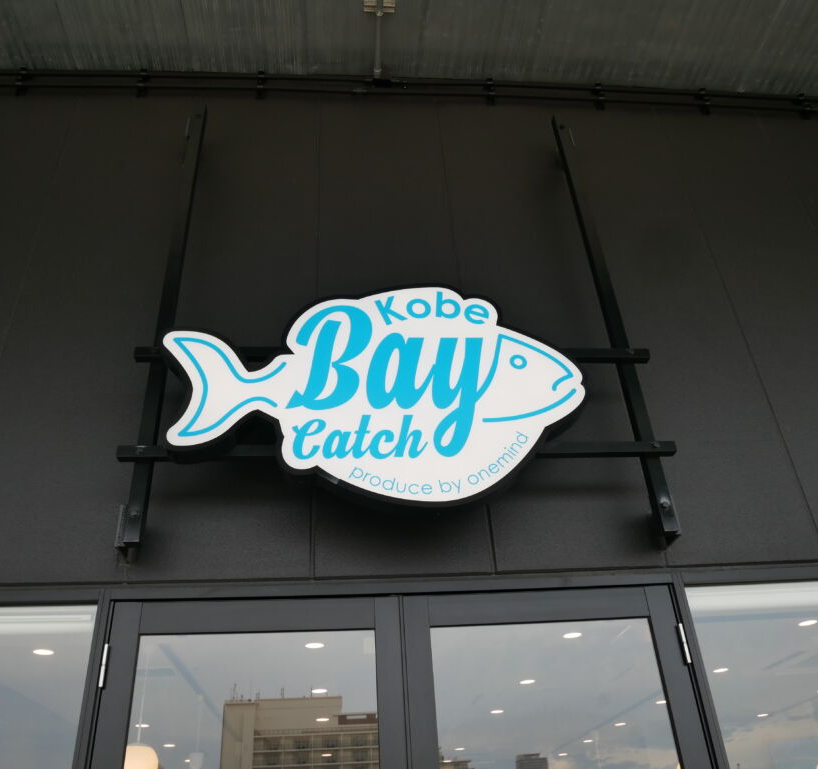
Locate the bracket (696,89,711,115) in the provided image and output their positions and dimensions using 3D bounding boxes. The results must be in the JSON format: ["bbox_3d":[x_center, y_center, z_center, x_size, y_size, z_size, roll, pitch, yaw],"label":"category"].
[{"bbox_3d":[1.580,-1.513,4.121,0.050,0.170,0.060,0,-35,-6],"label":"bracket"}]

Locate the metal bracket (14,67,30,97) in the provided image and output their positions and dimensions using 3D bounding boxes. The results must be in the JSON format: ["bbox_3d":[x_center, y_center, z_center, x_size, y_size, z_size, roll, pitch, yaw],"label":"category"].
[{"bbox_3d":[-1.913,-1.491,3.793,0.050,0.170,0.060,0,-35,-6],"label":"metal bracket"}]

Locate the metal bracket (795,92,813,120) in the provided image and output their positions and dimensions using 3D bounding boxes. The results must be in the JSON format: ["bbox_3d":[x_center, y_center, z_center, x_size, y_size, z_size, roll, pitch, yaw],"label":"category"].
[{"bbox_3d":[2.156,-1.513,4.195,0.050,0.170,0.060,0,-35,-6],"label":"metal bracket"}]

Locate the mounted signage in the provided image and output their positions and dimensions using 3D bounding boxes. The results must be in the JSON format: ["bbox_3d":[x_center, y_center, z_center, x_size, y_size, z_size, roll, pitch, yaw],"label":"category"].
[{"bbox_3d":[-0.120,0.027,2.642,1.480,0.920,0.095,0,-35,-6],"label":"mounted signage"}]

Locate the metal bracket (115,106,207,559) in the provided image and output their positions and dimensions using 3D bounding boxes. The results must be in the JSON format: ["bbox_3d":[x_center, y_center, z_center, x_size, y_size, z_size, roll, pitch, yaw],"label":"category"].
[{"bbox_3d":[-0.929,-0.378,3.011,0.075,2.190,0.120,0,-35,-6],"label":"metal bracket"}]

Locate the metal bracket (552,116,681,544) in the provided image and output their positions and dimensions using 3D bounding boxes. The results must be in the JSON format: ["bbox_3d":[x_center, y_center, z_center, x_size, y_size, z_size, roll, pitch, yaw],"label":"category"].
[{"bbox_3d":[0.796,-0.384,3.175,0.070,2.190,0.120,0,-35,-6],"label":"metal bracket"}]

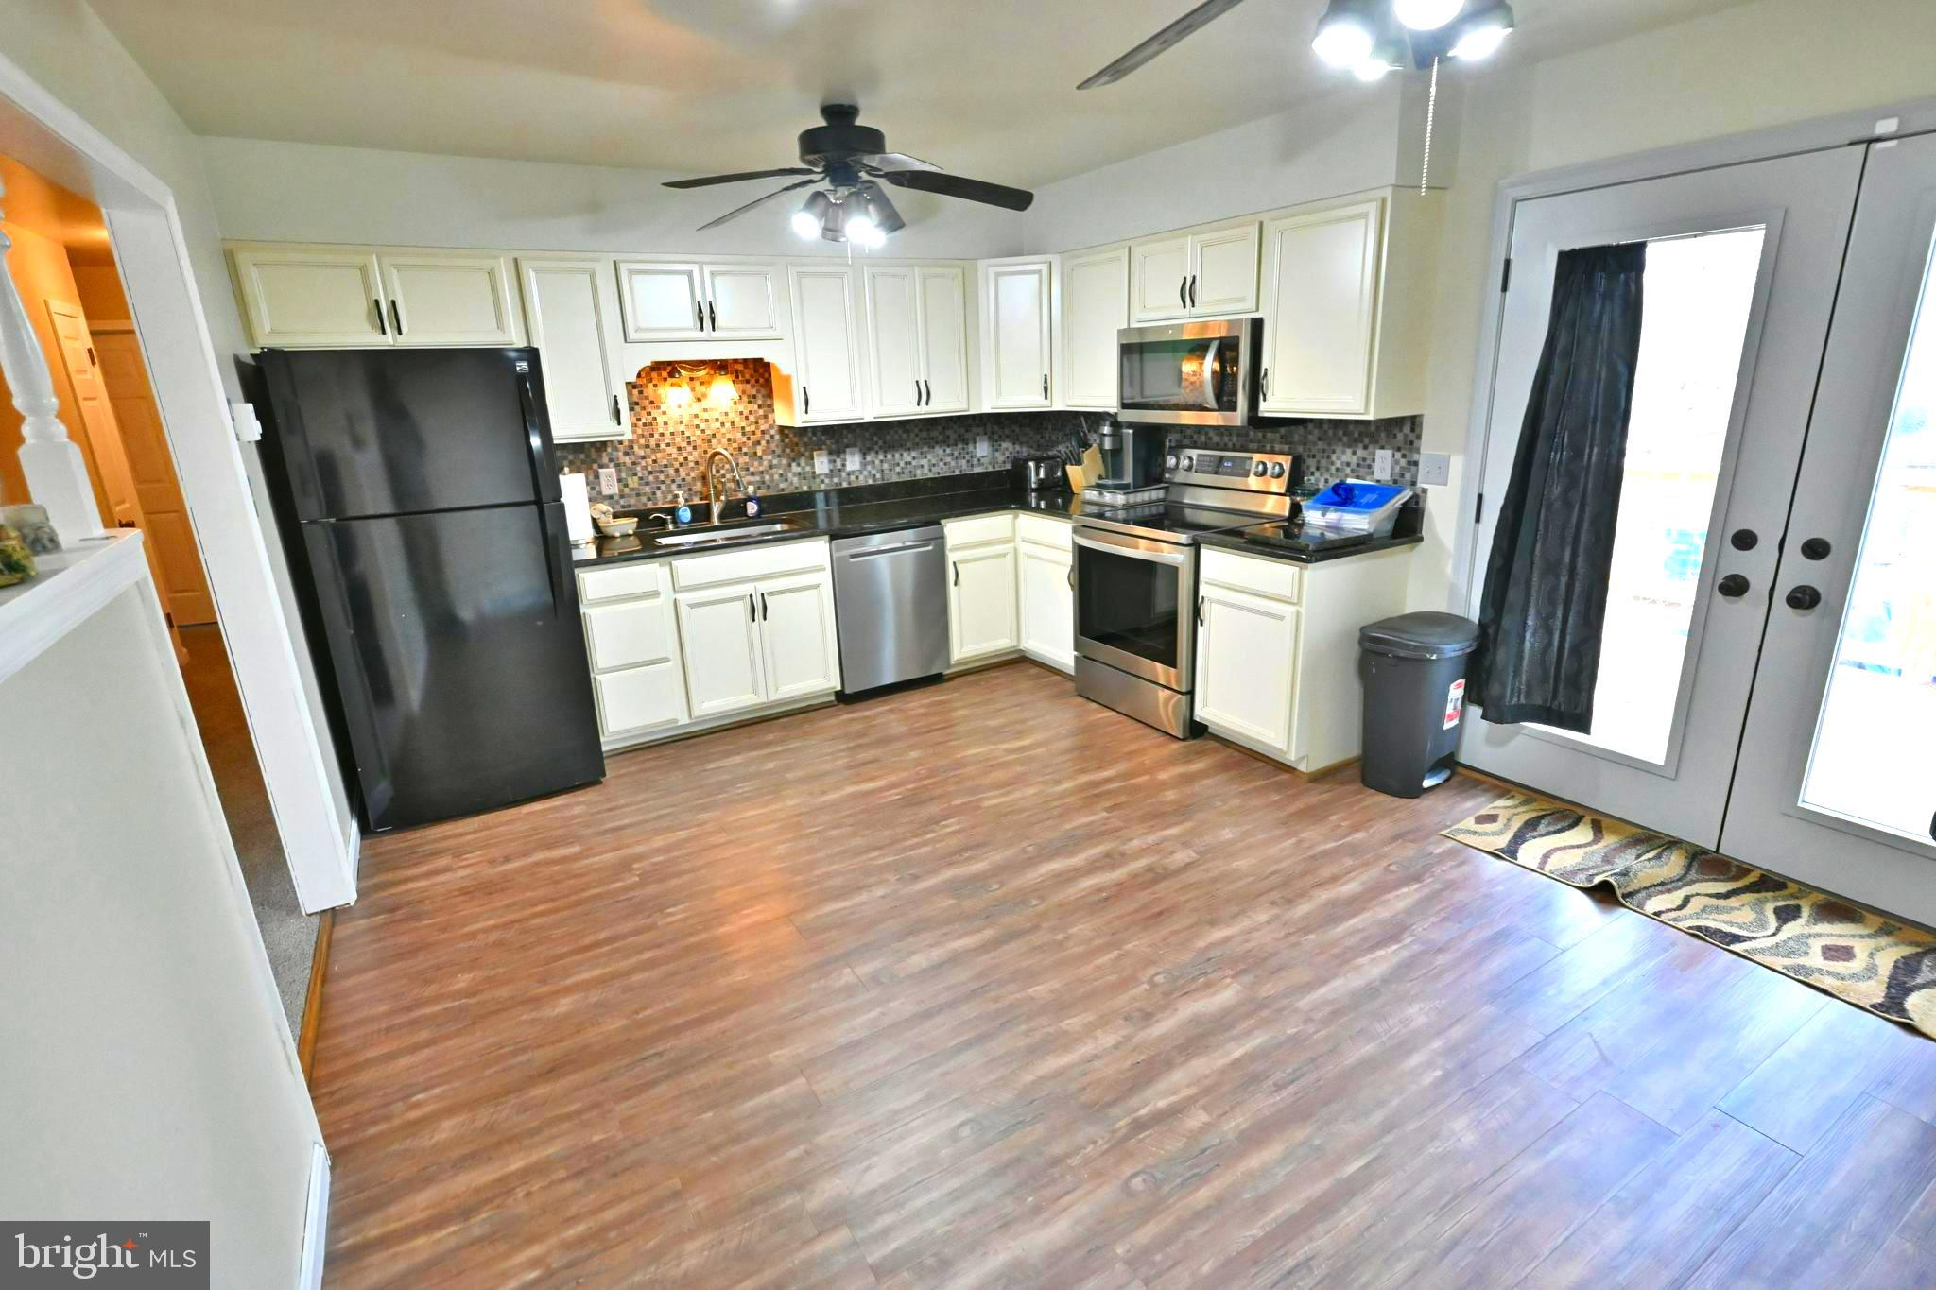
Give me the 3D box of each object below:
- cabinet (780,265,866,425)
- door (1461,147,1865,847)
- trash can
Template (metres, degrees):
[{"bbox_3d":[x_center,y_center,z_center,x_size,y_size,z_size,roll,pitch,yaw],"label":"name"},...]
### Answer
[{"bbox_3d":[-0.759,-1.486,4.516,0.383,0.766,0.325,-12,19,-29],"label":"cabinet"},{"bbox_3d":[2.112,-0.408,2.968,0.055,2.025,0.876,-12,19,-29],"label":"door"},{"bbox_3d":[1.688,0.225,3.447,0.395,0.630,0.303,-12,19,-29],"label":"trash can"}]

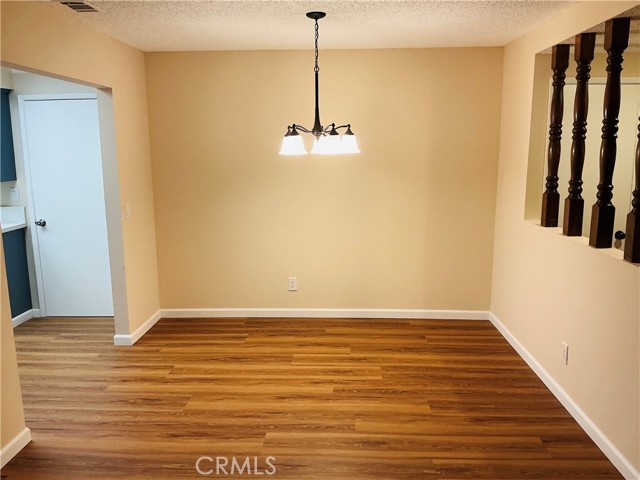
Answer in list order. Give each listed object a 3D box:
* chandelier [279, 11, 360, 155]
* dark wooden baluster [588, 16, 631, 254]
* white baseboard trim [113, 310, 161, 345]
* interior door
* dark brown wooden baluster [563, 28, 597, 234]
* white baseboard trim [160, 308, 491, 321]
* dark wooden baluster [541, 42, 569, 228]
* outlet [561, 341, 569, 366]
[{"bbox_3d":[-0.006,-1.015,3.538,0.555,0.891,0.560,0,10,2],"label":"chandelier"},{"bbox_3d":[1.589,-0.565,2.949,0.081,1.220,0.081,0,10,2],"label":"dark wooden baluster"},{"bbox_3d":[-1.605,0.764,4.751,0.160,0.088,0.745,0,10,2],"label":"white baseboard trim"},{"bbox_3d":[-2.284,-0.269,5.014,0.770,2.040,0.050,0,10,2],"label":"interior door"},{"bbox_3d":[1.604,-0.630,3.331,0.081,1.220,0.081,0,10,2],"label":"dark brown wooden baluster"},{"bbox_3d":[0.035,0.705,5.056,3.118,0.087,0.015,0,10,2],"label":"white baseboard trim"},{"bbox_3d":[1.618,-0.691,3.691,0.081,1.220,0.081,0,10,2],"label":"dark wooden baluster"},{"bbox_3d":[1.522,0.709,3.346,0.012,0.119,0.073,0,10,2],"label":"outlet"}]

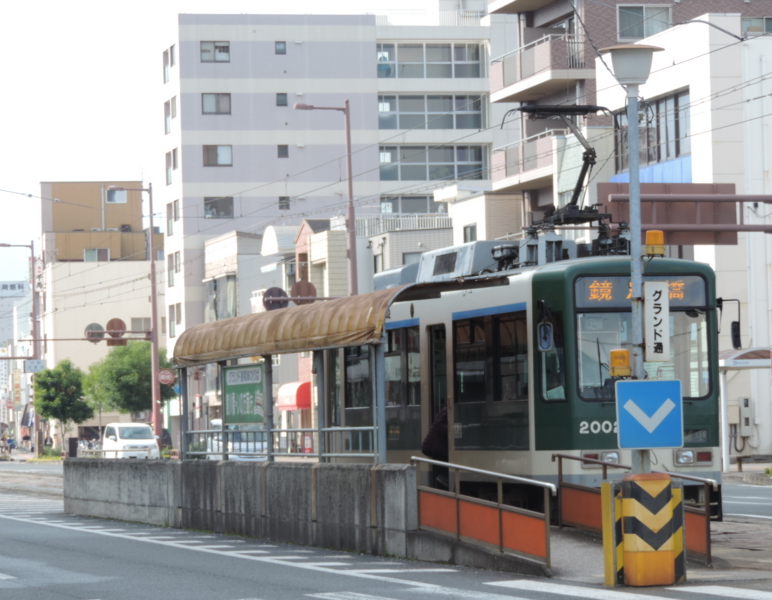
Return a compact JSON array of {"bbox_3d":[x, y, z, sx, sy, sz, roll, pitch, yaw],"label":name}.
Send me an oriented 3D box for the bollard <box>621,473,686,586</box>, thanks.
[{"bbox_3d":[2.371,2.046,29.978,0.520,1.010,0.420,-1,-2,-14],"label":"bollard"}]

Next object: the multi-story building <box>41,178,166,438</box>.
[{"bbox_3d":[-18.440,1.402,232.886,10.500,18.700,8.000,-1,-2,-14],"label":"multi-story building"}]

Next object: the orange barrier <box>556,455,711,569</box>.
[{"bbox_3d":[2.545,2.172,35.184,0.120,1.080,5.300,-1,-2,-14],"label":"orange barrier"}]

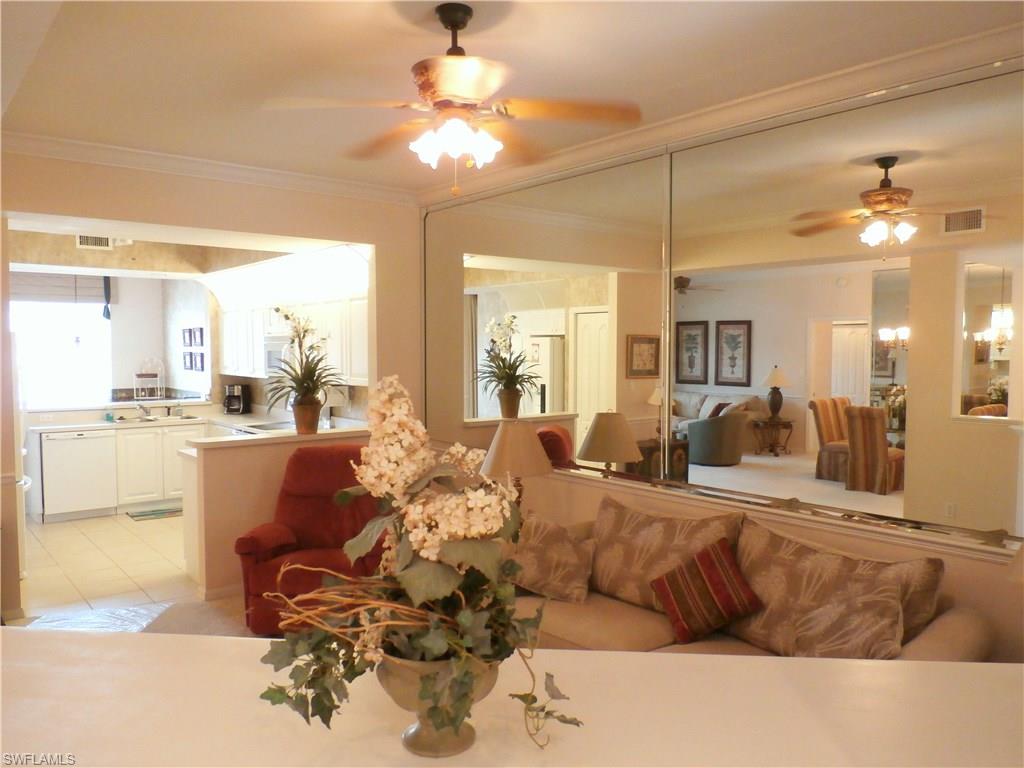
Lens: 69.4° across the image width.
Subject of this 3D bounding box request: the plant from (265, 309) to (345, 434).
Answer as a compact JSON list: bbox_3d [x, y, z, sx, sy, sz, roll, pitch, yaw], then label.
[{"bbox_3d":[-1.503,-0.086,5.297,0.570,0.900,0.560,-2,4,-40],"label":"plant"}]

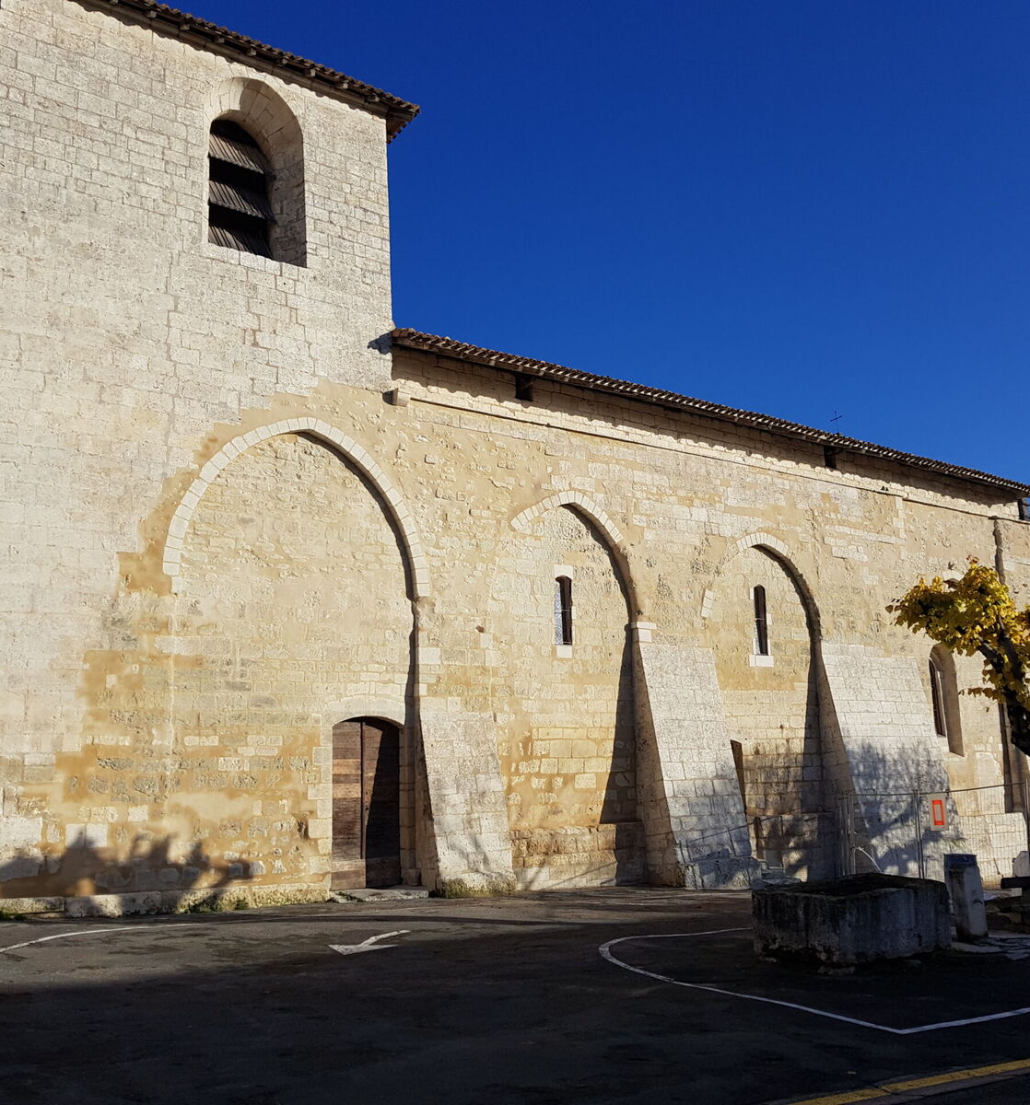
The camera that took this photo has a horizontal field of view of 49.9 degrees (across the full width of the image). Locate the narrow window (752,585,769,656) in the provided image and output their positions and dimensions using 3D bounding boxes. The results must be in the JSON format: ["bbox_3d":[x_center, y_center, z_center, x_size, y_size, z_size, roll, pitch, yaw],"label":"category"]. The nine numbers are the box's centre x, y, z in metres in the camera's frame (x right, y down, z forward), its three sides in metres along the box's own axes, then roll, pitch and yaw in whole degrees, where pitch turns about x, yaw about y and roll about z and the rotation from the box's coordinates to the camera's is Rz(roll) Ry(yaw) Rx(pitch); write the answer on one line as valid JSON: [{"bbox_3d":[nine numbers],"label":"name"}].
[{"bbox_3d":[4.649,1.313,21.285,0.391,1.367,0.250,6,-13,-34],"label":"narrow window"}]

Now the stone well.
[{"bbox_3d":[3.614,3.876,11.743,1.881,0.644,1.060,6,-13,-34],"label":"stone well"}]

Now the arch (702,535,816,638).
[{"bbox_3d":[4.557,0.634,21.175,3.135,1.984,0.350,6,-13,-34],"label":"arch"}]

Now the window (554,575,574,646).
[{"bbox_3d":[0.758,0.982,18.572,0.421,1.203,0.250,6,-13,-34],"label":"window"}]

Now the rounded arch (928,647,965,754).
[{"bbox_3d":[9.339,3.243,24.204,1.048,2.282,0.400,6,-13,-34],"label":"rounded arch"}]

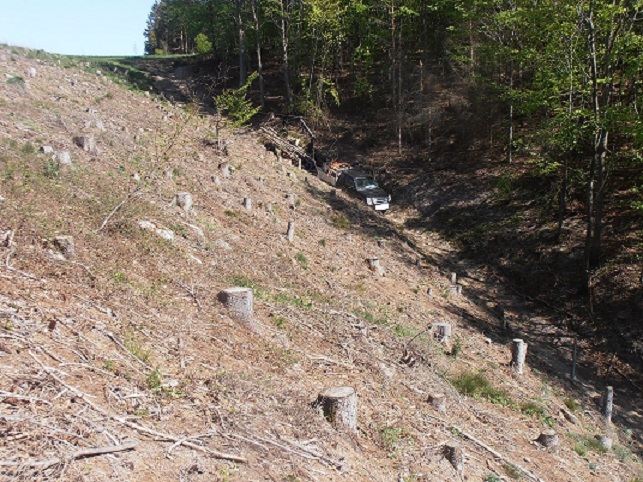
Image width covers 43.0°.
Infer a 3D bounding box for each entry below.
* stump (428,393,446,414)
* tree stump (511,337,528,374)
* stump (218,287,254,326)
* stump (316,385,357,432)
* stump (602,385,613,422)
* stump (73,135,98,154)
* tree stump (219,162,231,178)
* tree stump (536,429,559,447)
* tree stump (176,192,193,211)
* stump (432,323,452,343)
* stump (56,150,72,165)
[{"bbox_3d":[1.454,2.022,10.200,0.200,0.230,0.200,0,5,0],"label":"stump"},{"bbox_3d":[5.034,2.936,20.777,0.392,0.836,0.392,0,9,0],"label":"tree stump"},{"bbox_3d":[-1.090,0.852,10.800,0.400,0.450,0.400,0,5,0],"label":"stump"},{"bbox_3d":[0.162,1.824,8.847,0.406,0.377,0.406,0,9,0],"label":"stump"},{"bbox_3d":[4.934,2.801,14.000,0.110,0.600,0.110,0,5,0],"label":"stump"},{"bbox_3d":[-5.895,-2.421,20.500,0.450,0.430,0.450,0,5,0],"label":"stump"},{"bbox_3d":[-3.218,-2.339,27.108,0.380,0.502,0.380,0,9,0],"label":"tree stump"},{"bbox_3d":[3.908,3.398,14.133,0.335,0.196,0.335,0,9,0],"label":"tree stump"},{"bbox_3d":[-2.838,-0.818,16.931,0.319,0.338,0.319,0,9,0],"label":"tree stump"},{"bbox_3d":[2.800,2.117,18.909,0.437,0.357,0.437,0,9,0],"label":"stump"},{"bbox_3d":[-5.889,-1.921,18.800,0.290,0.290,0.290,0,5,0],"label":"stump"}]

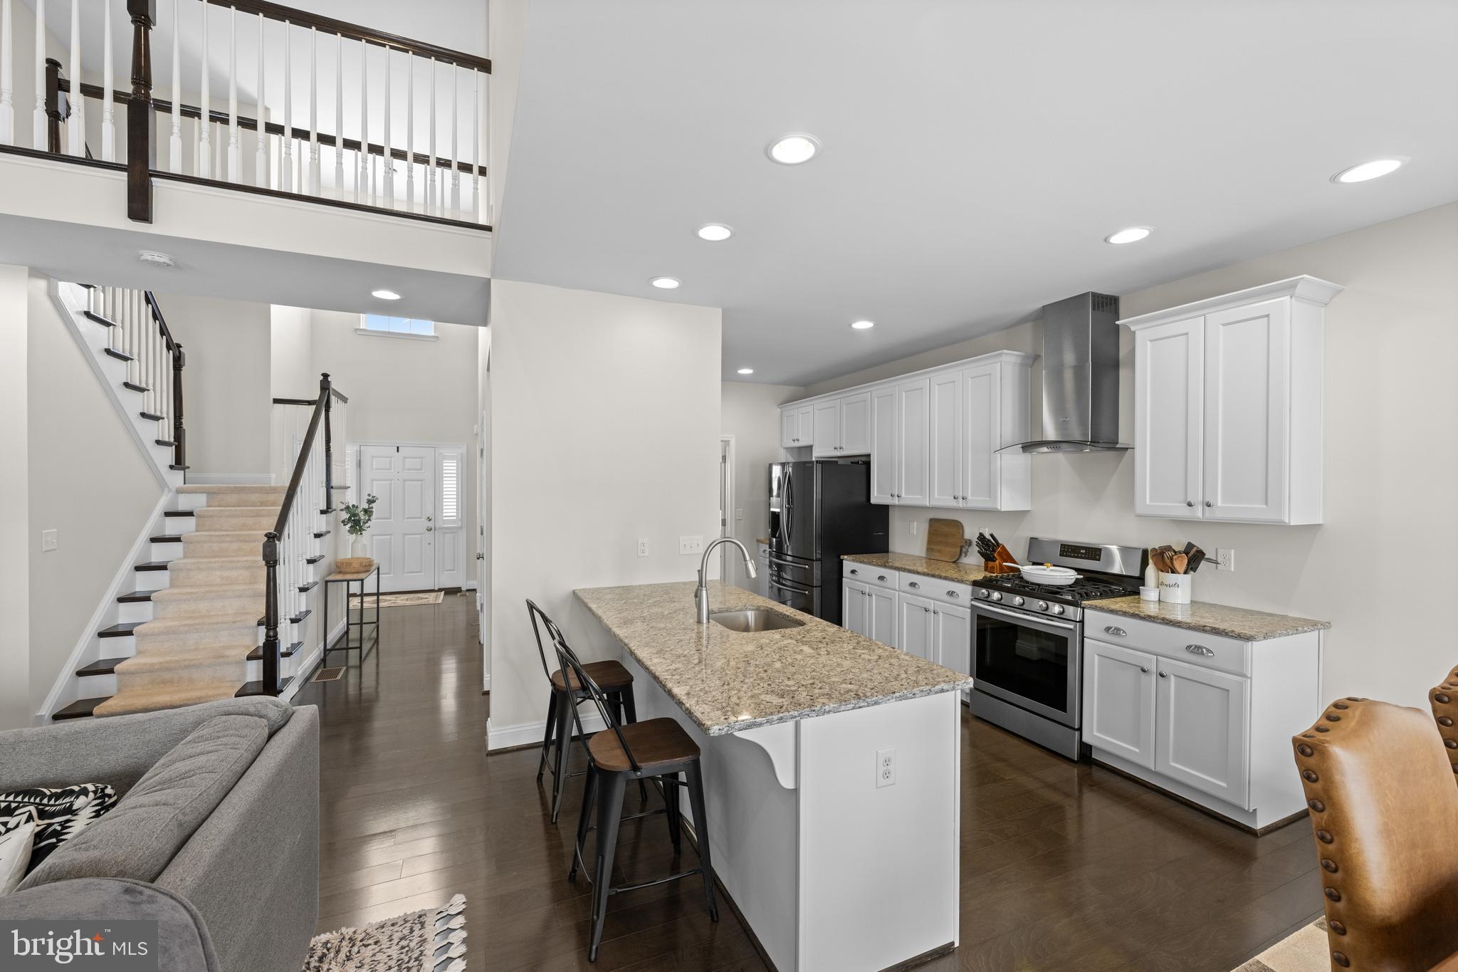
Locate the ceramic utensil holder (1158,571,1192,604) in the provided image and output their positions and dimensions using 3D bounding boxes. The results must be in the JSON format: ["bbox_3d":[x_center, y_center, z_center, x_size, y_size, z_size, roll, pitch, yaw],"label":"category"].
[{"bbox_3d":[2.503,0.561,3.177,0.124,0.169,0.129,0,0,-24],"label":"ceramic utensil holder"}]

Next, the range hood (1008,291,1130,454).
[{"bbox_3d":[2.208,-0.710,3.696,0.497,0.995,0.756,0,0,-24],"label":"range hood"}]

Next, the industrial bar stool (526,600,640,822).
[{"bbox_3d":[-0.733,1.068,2.868,0.527,0.975,0.428,0,0,-24],"label":"industrial bar stool"}]

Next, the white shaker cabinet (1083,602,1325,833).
[{"bbox_3d":[2.438,1.121,2.975,0.637,0.869,0.756,0,0,-24],"label":"white shaker cabinet"}]

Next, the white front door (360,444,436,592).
[{"bbox_3d":[-4.670,0.468,8.000,0.915,2.030,0.060,0,0,-24],"label":"white front door"}]

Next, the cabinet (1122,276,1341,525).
[{"bbox_3d":[2.585,-0.379,2.979,0.393,1.122,0.801,0,0,-24],"label":"cabinet"}]

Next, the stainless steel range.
[{"bbox_3d":[2.087,0.967,3.652,0.697,1.174,0.756,0,0,-24],"label":"stainless steel range"}]

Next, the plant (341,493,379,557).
[{"bbox_3d":[-3.553,0.435,5.389,0.298,0.707,0.298,0,0,-24],"label":"plant"}]

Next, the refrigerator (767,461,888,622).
[{"bbox_3d":[0.984,0.660,5.784,0.895,1.776,0.905,0,0,-24],"label":"refrigerator"}]

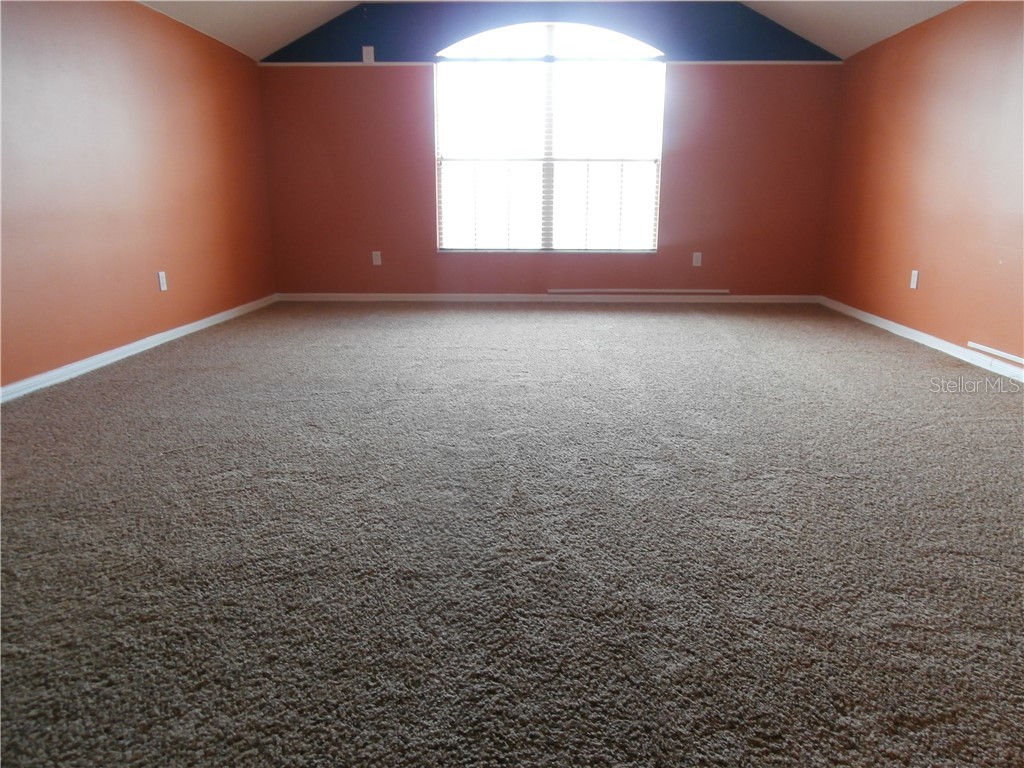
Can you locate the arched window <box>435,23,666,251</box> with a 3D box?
[{"bbox_3d":[0.312,-2.073,6.309,1.920,1.850,0.120,1,14,2],"label":"arched window"}]

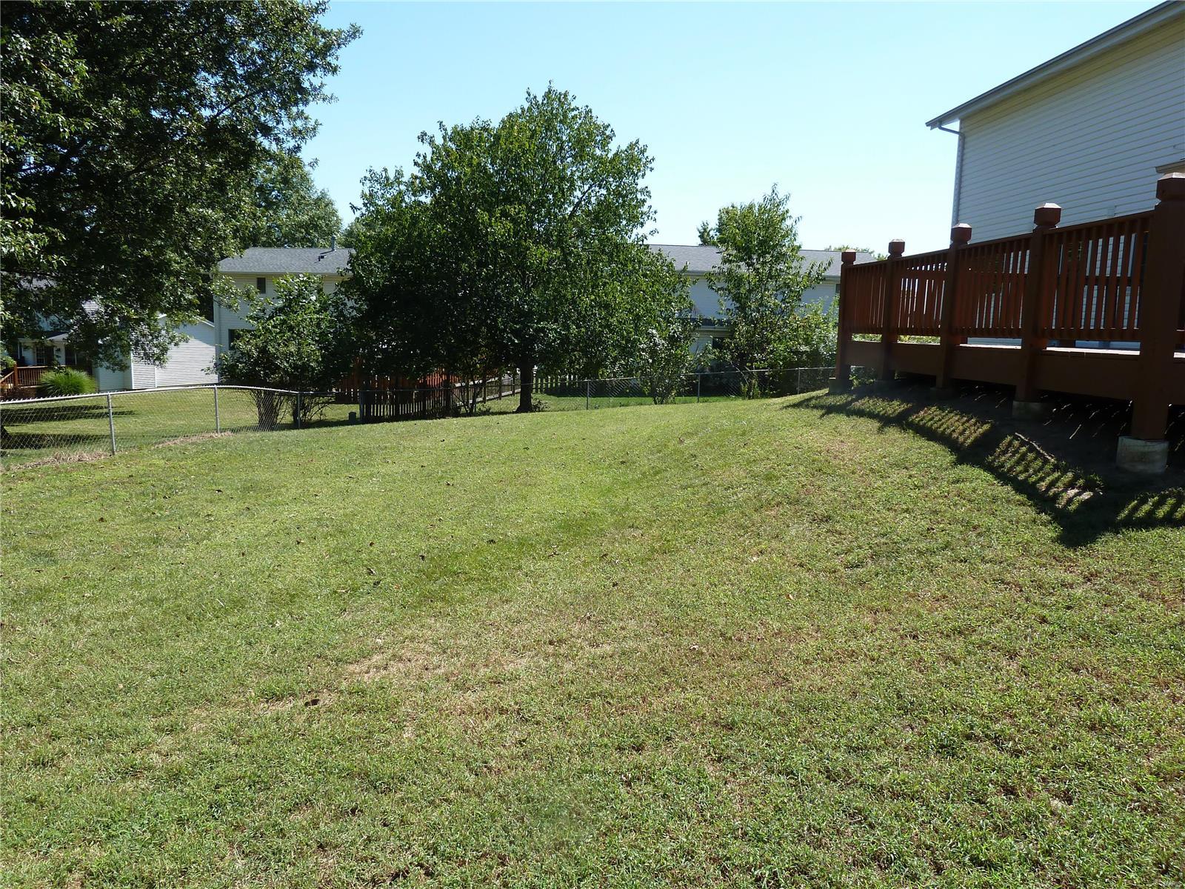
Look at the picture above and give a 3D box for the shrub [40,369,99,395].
[{"bbox_3d":[-23.010,-2.699,37.547,2.525,1.301,2.400,1,8,0],"label":"shrub"}]

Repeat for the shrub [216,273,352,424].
[{"bbox_3d":[-7.605,-2.270,21.209,3.306,3.814,3.200,1,8,0],"label":"shrub"}]

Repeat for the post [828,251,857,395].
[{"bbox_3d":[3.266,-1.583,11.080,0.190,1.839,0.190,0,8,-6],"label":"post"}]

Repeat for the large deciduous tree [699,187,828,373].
[{"bbox_3d":[4.618,-4.059,23.148,3.353,5.548,3.300,1,8,0],"label":"large deciduous tree"}]

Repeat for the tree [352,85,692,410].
[{"bbox_3d":[-1.904,-4.816,21.842,8.429,8.139,8.200,1,8,0],"label":"tree"}]

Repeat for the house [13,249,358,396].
[{"bbox_3d":[-19.495,-7.055,44.996,17.000,7.400,10.000,0,8,-3],"label":"house"}]

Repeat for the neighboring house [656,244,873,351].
[{"bbox_3d":[8.511,-7.233,46.728,14.500,7.200,9.000,-1,8,-14],"label":"neighboring house"}]

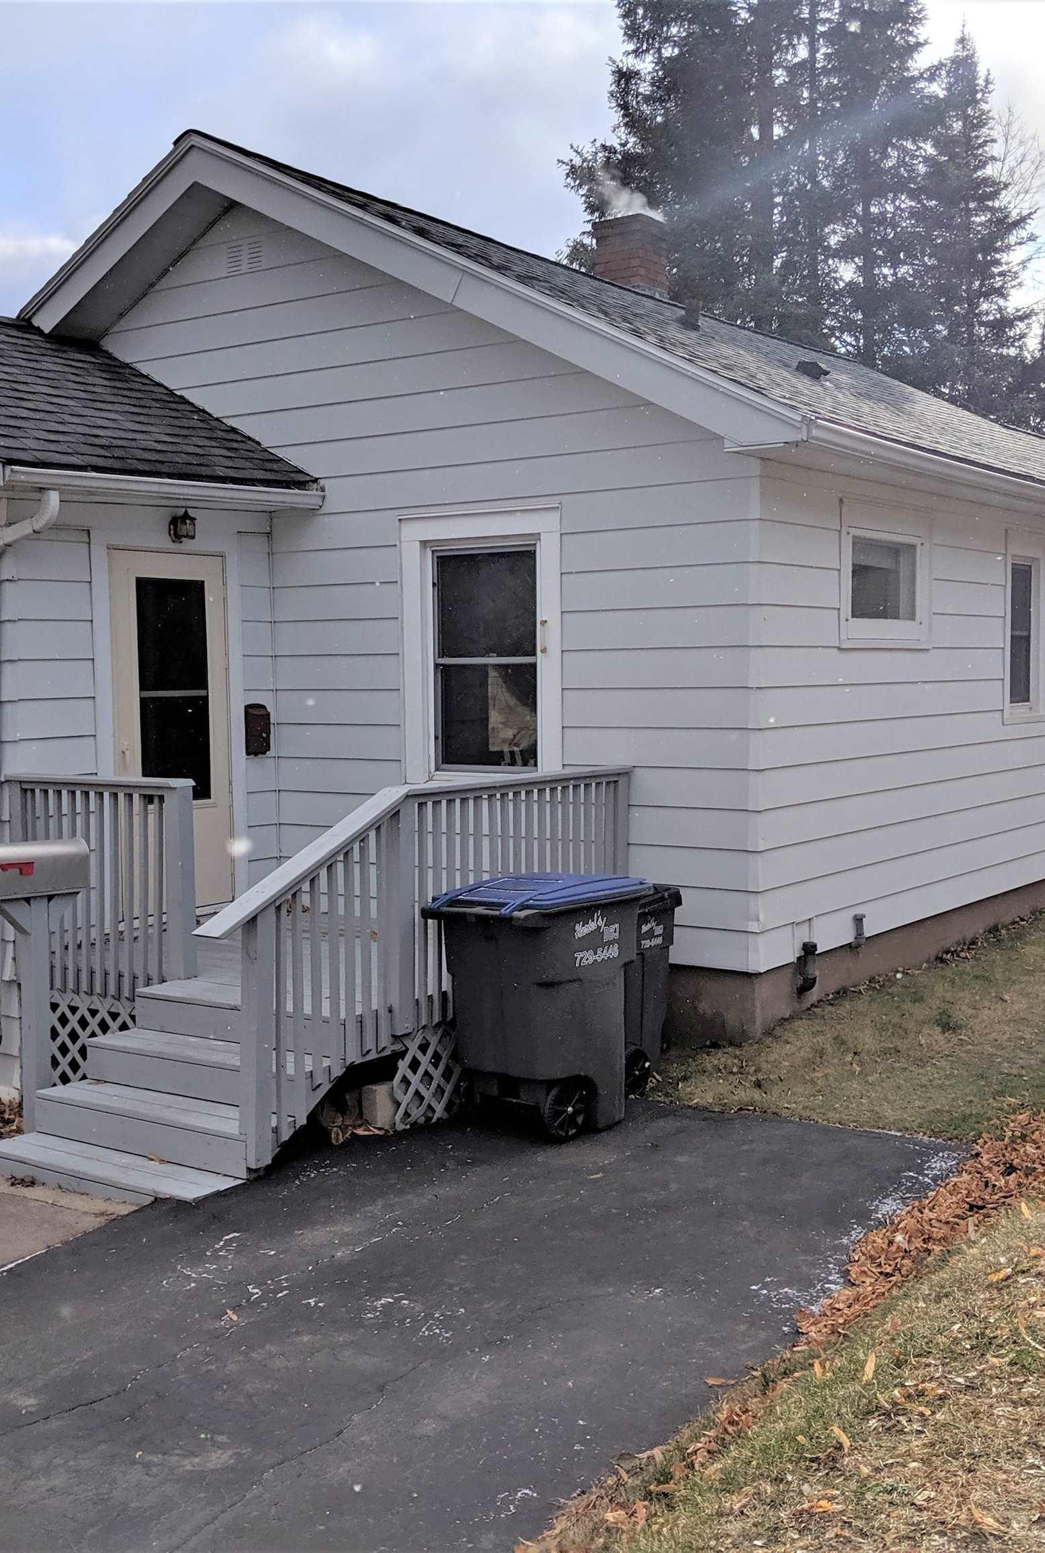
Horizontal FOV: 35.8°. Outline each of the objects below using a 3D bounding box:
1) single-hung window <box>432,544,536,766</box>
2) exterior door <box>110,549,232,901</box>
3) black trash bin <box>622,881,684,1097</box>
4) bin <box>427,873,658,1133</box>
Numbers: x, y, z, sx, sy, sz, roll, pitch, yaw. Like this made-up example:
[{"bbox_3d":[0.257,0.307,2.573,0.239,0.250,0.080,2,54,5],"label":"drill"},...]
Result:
[{"bbox_3d":[-0.190,-0.647,8.874,0.700,1.230,0.100,2,5,35],"label":"single-hung window"},{"bbox_3d":[-1.946,-0.223,9.121,0.070,2.070,0.880,2,5,35],"label":"exterior door"},{"bbox_3d":[0.410,0.981,7.687,0.550,0.980,0.680,2,4,31],"label":"black trash bin"},{"bbox_3d":[0.086,0.980,7.118,0.640,1.050,0.840,2,4,32],"label":"bin"}]

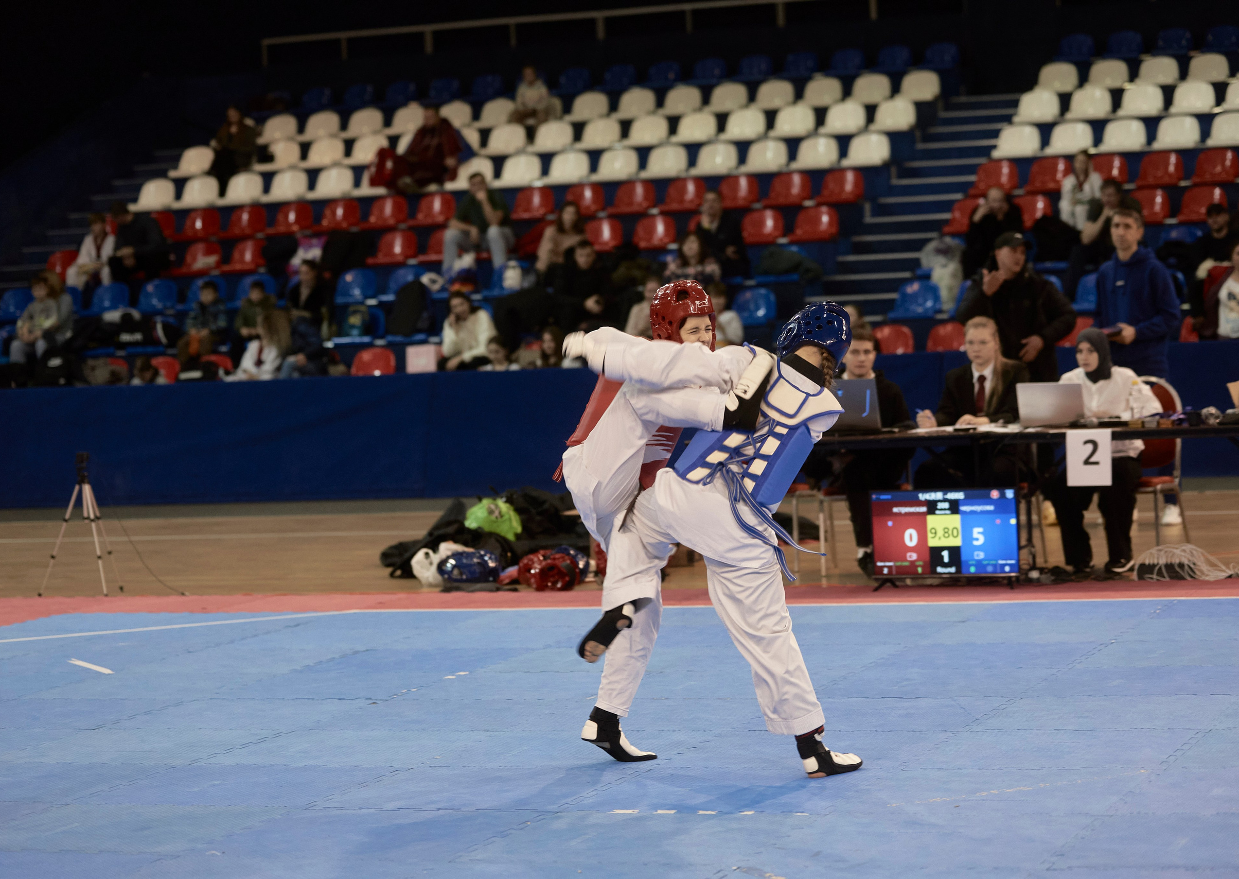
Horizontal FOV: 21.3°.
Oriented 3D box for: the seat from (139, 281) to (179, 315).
[{"bbox_3d":[-4.058,-1.246,28.748,0.410,0.310,0.370,-2,3,20],"label":"seat"}]

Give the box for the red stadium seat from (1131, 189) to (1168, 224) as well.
[{"bbox_3d":[4.775,-2.110,29.910,0.400,0.305,0.390,-2,3,20],"label":"red stadium seat"}]

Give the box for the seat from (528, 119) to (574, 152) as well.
[{"bbox_3d":[-0.676,-2.964,32.234,0.397,0.299,0.372,-2,3,19],"label":"seat"}]

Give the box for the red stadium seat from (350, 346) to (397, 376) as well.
[{"bbox_3d":[-1.907,-0.570,25.524,0.395,0.290,0.355,-2,3,20],"label":"red stadium seat"}]

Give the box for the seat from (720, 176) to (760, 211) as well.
[{"bbox_3d":[1.032,-2.167,28.866,0.410,0.310,0.370,-2,3,20],"label":"seat"}]

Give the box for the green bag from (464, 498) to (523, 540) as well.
[{"bbox_3d":[-0.705,0.443,18.422,0.340,0.230,0.240,-3,3,-2],"label":"green bag"}]

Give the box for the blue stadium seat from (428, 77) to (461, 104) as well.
[{"bbox_3d":[-1.747,-3.501,33.070,0.395,0.290,0.355,-2,3,20],"label":"blue stadium seat"}]

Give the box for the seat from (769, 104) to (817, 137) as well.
[{"bbox_3d":[1.651,-3.031,31.393,0.410,0.315,0.390,-2,3,18],"label":"seat"}]

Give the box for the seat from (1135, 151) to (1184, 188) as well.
[{"bbox_3d":[4.702,-2.350,28.735,0.410,0.320,0.380,-2,3,19],"label":"seat"}]

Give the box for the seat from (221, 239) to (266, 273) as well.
[{"bbox_3d":[-3.486,-1.693,30.445,0.410,0.320,0.380,-2,3,19],"label":"seat"}]

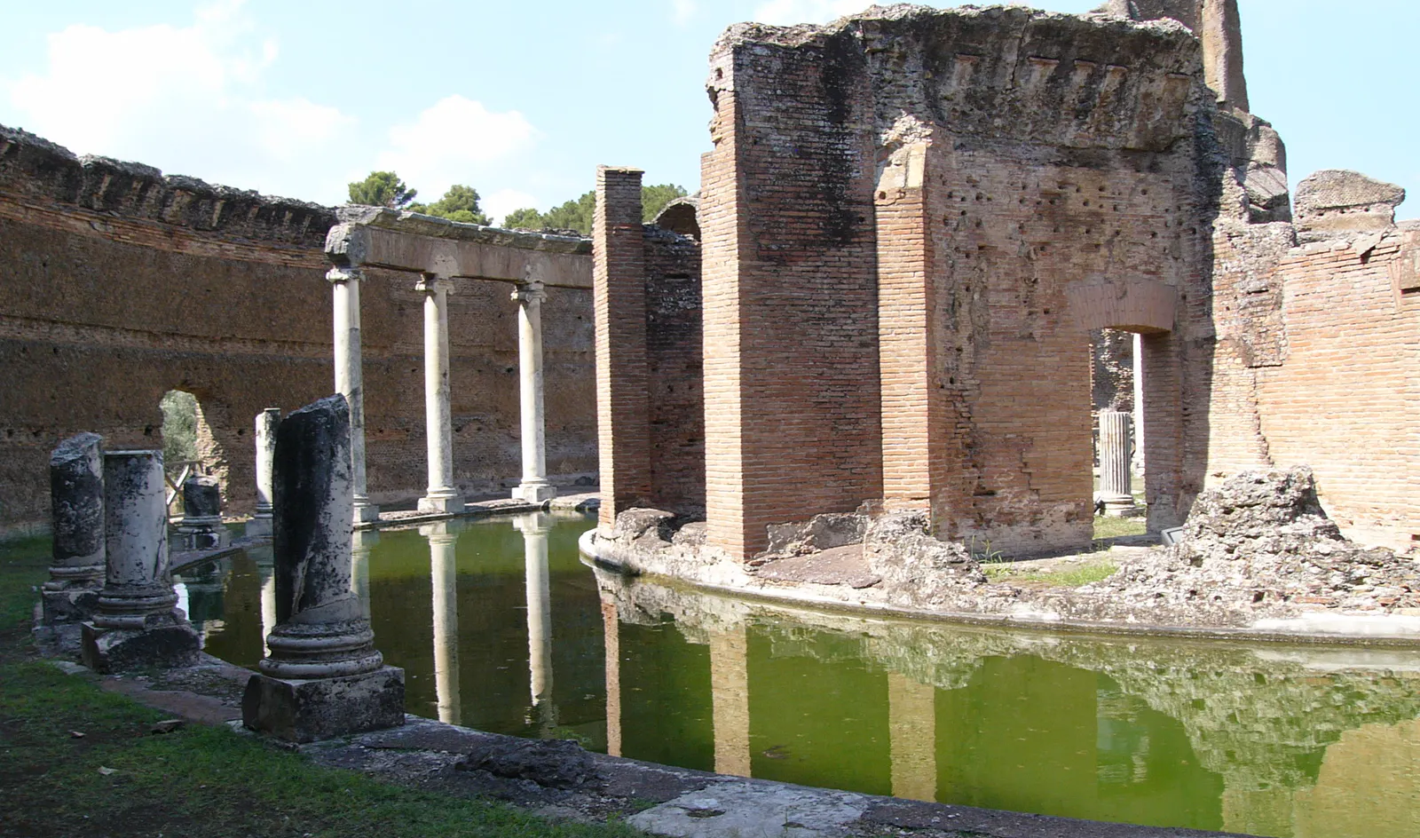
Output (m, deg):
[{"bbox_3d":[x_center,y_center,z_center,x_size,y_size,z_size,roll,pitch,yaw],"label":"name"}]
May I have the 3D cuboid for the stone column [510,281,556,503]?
[{"bbox_3d":[-3.731,-0.556,30.963,0.640,4.612,0.640,-2,0,37],"label":"stone column"}]

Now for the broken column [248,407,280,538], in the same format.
[{"bbox_3d":[-6.942,0.837,23.398,0.640,2.006,0.640,-2,0,10],"label":"broken column"}]

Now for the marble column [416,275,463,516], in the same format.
[{"bbox_3d":[-5.242,-0.499,28.558,0.640,4.583,0.640,-2,0,28],"label":"marble column"}]

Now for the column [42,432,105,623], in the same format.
[{"bbox_3d":[-5.421,0.960,12.726,0.640,1.642,0.640,-2,0,-26],"label":"column"}]

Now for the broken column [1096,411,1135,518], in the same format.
[{"bbox_3d":[5.912,0.632,21.559,0.570,1.506,0.570,-2,0,14],"label":"broken column"}]

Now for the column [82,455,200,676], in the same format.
[{"bbox_3d":[-4.017,0.979,10.338,0.640,1.514,0.640,-2,0,-35],"label":"column"}]

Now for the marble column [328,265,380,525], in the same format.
[{"bbox_3d":[-6.317,-0.453,26.030,0.640,4.552,0.640,-2,0,19],"label":"marble column"}]

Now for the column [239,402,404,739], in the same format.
[{"bbox_3d":[-2.164,0.774,8.099,0.640,1.806,0.640,-2,0,-44],"label":"column"}]

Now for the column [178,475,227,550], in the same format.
[{"bbox_3d":[-7.176,1.325,20.842,0.640,1.037,0.640,-2,0,1],"label":"column"}]

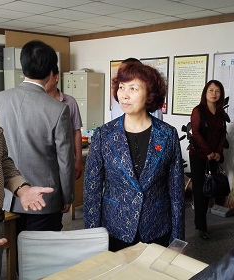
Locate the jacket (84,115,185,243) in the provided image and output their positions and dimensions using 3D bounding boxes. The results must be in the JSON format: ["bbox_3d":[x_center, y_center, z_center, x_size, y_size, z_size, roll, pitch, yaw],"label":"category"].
[{"bbox_3d":[0.083,0.194,1.951,0.520,0.657,0.290,1,6,-4],"label":"jacket"}]

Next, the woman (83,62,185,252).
[{"bbox_3d":[0.078,0.391,1.972,0.520,1.571,0.320,1,6,-4],"label":"woman"}]

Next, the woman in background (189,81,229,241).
[{"bbox_3d":[0.893,0.209,3.761,0.430,1.587,0.330,1,6,-2],"label":"woman in background"}]

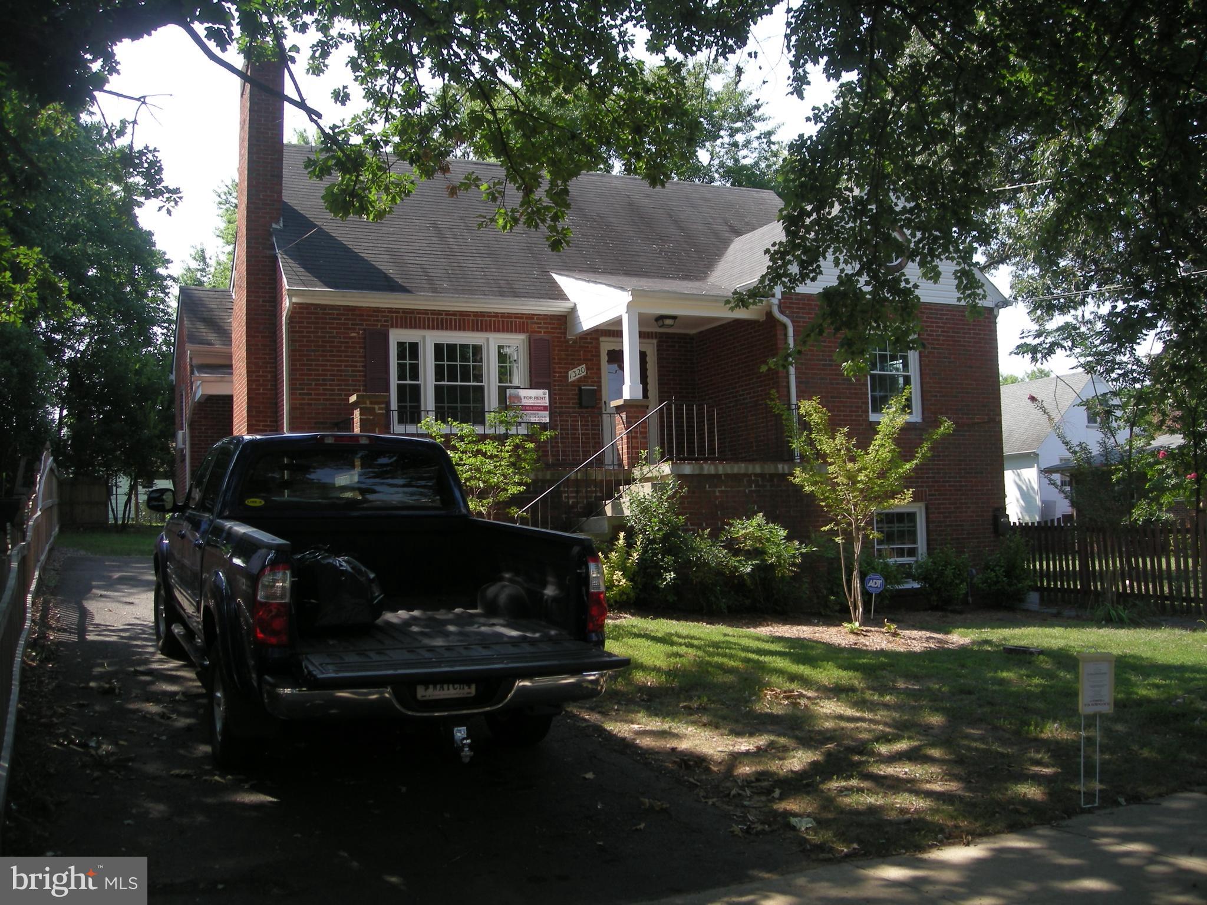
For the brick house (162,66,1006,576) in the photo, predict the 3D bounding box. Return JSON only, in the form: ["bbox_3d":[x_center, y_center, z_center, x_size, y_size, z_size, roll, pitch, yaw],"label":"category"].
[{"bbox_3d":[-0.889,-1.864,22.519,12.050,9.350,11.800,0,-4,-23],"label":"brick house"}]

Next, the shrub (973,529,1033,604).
[{"bbox_3d":[6.145,1.794,18.800,0.860,1.140,0.820,0,-4,-23],"label":"shrub"}]

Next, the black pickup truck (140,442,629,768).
[{"bbox_3d":[-1.955,0.809,8.640,2.100,1.900,6.200,2,0,-25],"label":"black pickup truck"}]

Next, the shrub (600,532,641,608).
[{"bbox_3d":[0.188,1.337,13.900,0.500,0.880,0.500,-2,-4,0],"label":"shrub"}]

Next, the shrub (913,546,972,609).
[{"bbox_3d":[5.056,1.877,18.200,0.860,0.930,0.820,0,-4,-23],"label":"shrub"}]

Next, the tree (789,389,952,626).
[{"bbox_3d":[3.242,0.675,14.800,1.950,2.820,1.850,0,-4,-23],"label":"tree"}]

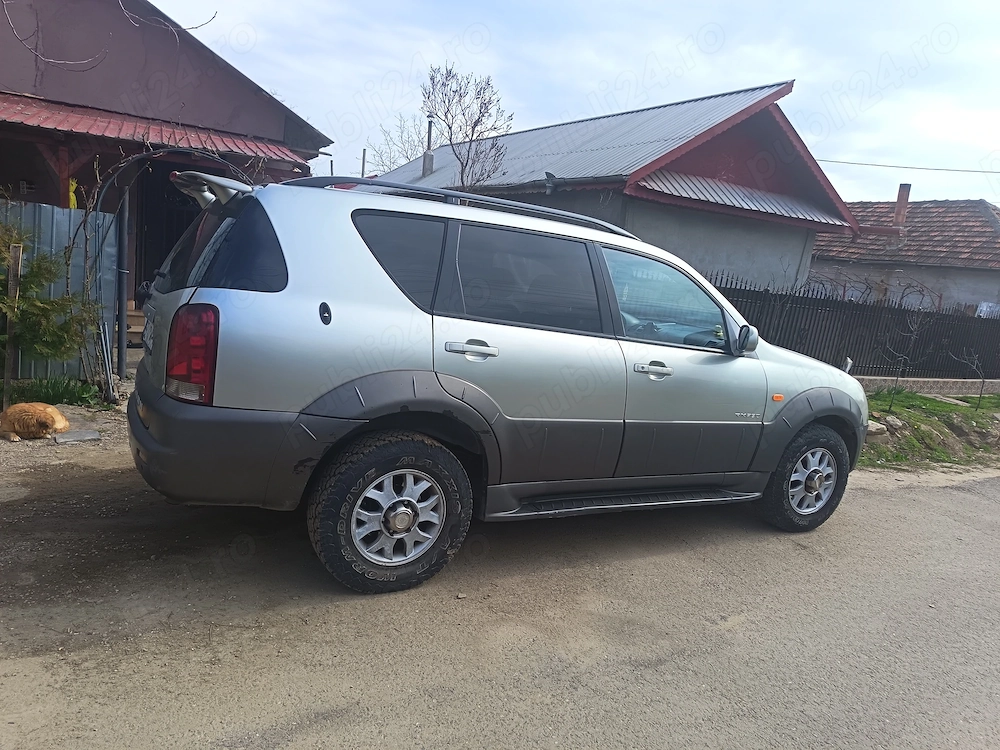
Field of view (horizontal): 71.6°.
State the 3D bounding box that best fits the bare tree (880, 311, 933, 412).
[{"bbox_3d":[5.444,-0.188,9.284,0.620,1.385,0.560,6,8,0],"label":"bare tree"}]

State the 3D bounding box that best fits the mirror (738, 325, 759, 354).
[{"bbox_3d":[1.359,-0.198,3.807,0.100,0.165,0.180,6,7,2],"label":"mirror"}]

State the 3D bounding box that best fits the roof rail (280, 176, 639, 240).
[{"bbox_3d":[-0.066,-0.772,3.224,1.840,0.100,0.060,1,9,-30],"label":"roof rail"}]

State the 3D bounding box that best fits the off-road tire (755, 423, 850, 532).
[{"bbox_3d":[1.962,0.665,4.535,0.730,0.730,0.235,2,9,-27],"label":"off-road tire"}]

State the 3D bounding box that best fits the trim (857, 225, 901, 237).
[{"bbox_3d":[8.200,-3.120,15.000,0.980,0.160,0.120,10,9,24],"label":"trim"}]

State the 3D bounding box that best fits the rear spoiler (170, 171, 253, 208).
[{"bbox_3d":[-1.387,-0.853,3.213,0.265,0.150,1.220,1,8,-30],"label":"rear spoiler"}]

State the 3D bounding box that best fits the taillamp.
[{"bbox_3d":[-1.164,-0.091,2.609,0.170,0.380,0.200,1,9,-30],"label":"taillamp"}]

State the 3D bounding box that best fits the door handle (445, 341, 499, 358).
[{"bbox_3d":[-0.119,-0.109,3.026,0.245,0.044,0.046,4,7,-30],"label":"door handle"}]

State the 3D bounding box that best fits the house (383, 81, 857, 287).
[{"bbox_3d":[0.922,-3.892,18.156,6.583,5.285,13.450,0,10,-34],"label":"house"}]

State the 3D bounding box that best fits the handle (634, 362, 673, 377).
[{"bbox_3d":[0.794,-0.025,3.568,0.245,0.044,0.046,4,7,-30],"label":"handle"}]

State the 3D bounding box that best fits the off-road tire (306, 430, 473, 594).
[{"bbox_3d":[-0.486,0.608,3.127,0.730,0.730,0.235,1,9,-30],"label":"off-road tire"}]

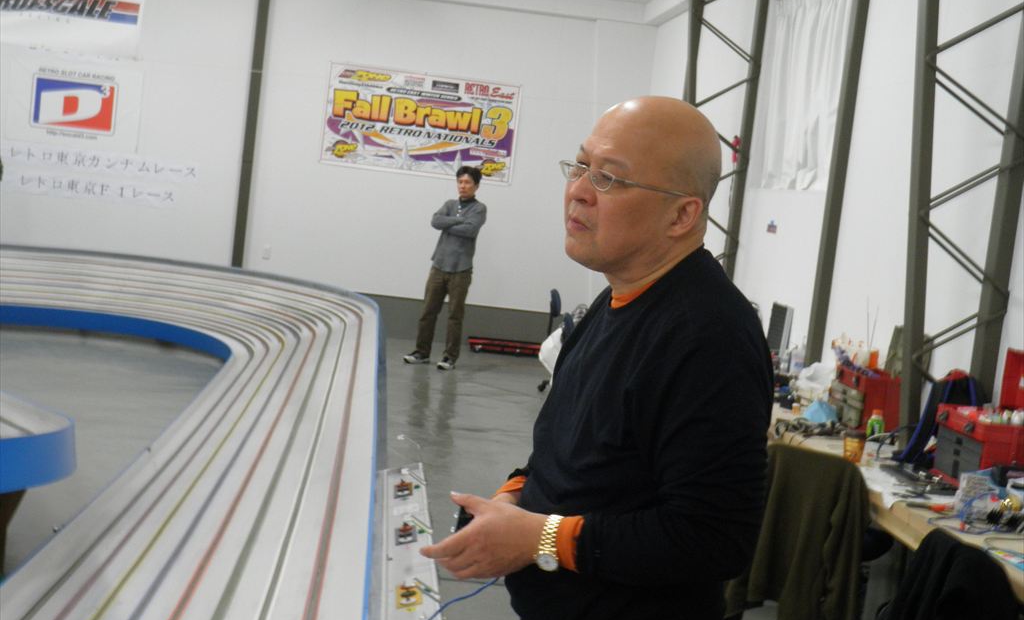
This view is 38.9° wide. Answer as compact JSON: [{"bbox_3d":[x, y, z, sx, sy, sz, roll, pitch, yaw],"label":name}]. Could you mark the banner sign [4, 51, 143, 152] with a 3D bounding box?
[{"bbox_3d":[-4.107,-1.935,13.591,1.220,0.810,0.020,6,5,-5],"label":"banner sign"}]

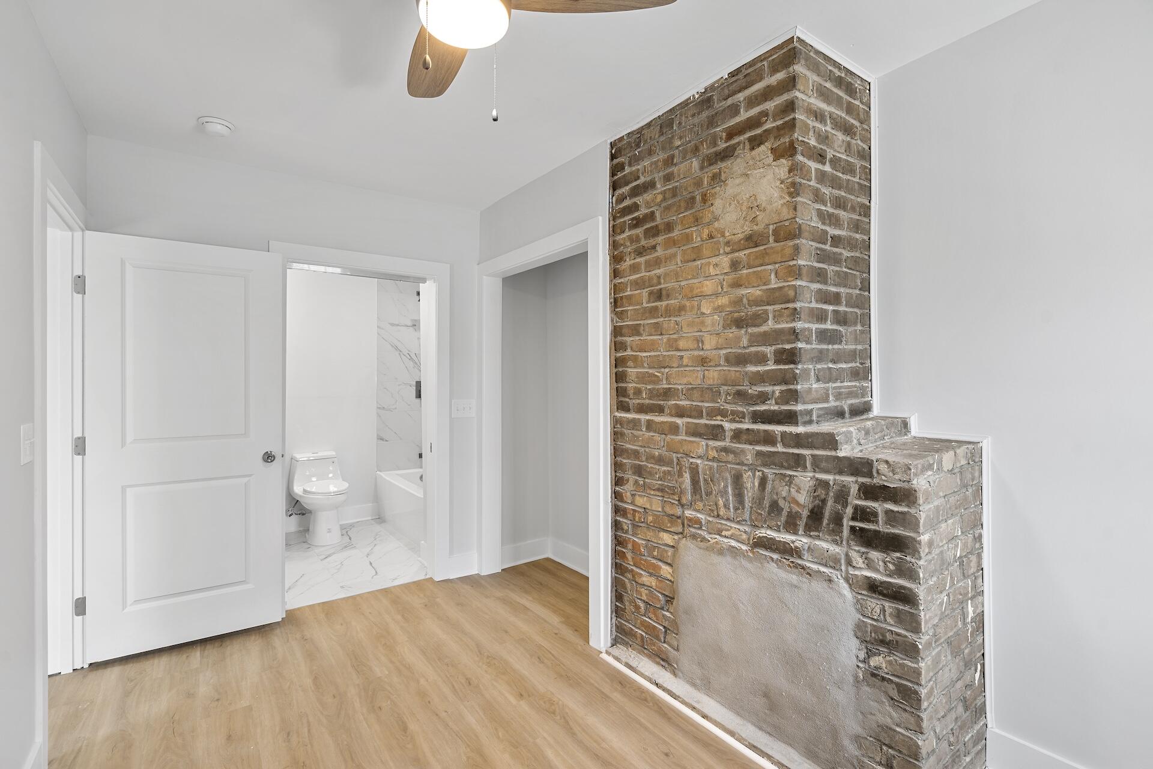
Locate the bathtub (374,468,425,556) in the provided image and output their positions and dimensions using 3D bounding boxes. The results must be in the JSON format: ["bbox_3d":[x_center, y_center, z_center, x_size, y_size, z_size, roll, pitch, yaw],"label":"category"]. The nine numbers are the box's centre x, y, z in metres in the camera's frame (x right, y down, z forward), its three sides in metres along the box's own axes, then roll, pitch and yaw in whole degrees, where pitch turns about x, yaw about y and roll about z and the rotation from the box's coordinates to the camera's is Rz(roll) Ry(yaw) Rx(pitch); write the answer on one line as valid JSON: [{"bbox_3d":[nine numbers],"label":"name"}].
[{"bbox_3d":[-1.242,1.088,4.644,0.760,0.465,1.510,0,0,-33],"label":"bathtub"}]

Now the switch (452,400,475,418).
[{"bbox_3d":[-0.777,0.171,3.543,0.163,0.119,0.014,0,0,-33],"label":"switch"}]

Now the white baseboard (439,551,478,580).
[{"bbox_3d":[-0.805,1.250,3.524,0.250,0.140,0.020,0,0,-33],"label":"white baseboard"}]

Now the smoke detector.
[{"bbox_3d":[-1.668,-1.188,2.376,0.145,0.045,0.145,0,0,-33],"label":"smoke detector"}]

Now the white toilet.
[{"bbox_3d":[-2.208,0.972,4.430,0.410,0.700,0.700,0,0,-36],"label":"white toilet"}]

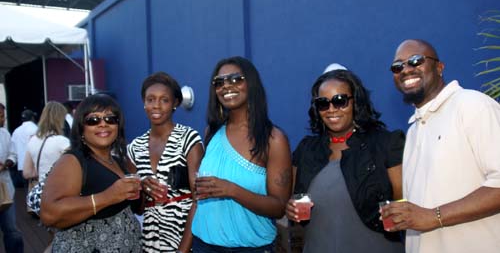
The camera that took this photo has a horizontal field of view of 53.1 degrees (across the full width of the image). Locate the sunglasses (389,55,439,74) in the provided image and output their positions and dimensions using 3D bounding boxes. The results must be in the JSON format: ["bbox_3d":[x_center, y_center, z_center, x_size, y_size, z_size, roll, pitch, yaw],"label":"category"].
[{"bbox_3d":[0.629,-0.223,1.880,0.145,0.046,0.140,5,-13,-45],"label":"sunglasses"}]

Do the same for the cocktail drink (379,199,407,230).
[{"bbox_3d":[0.476,0.298,1.680,0.076,0.096,0.076,-4,2,11],"label":"cocktail drink"}]

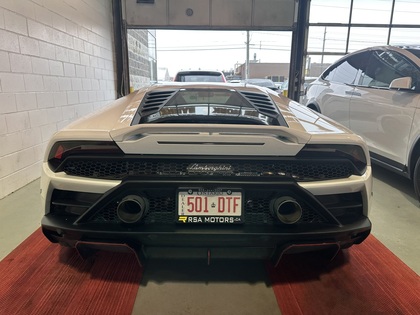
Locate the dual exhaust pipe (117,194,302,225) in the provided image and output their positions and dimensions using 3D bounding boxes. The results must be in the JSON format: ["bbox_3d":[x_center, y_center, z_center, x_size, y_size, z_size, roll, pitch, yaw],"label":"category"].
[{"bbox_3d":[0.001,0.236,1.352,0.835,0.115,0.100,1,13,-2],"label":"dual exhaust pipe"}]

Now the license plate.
[{"bbox_3d":[0.002,0.219,1.328,0.311,0.160,0.020,1,2,-1],"label":"license plate"}]

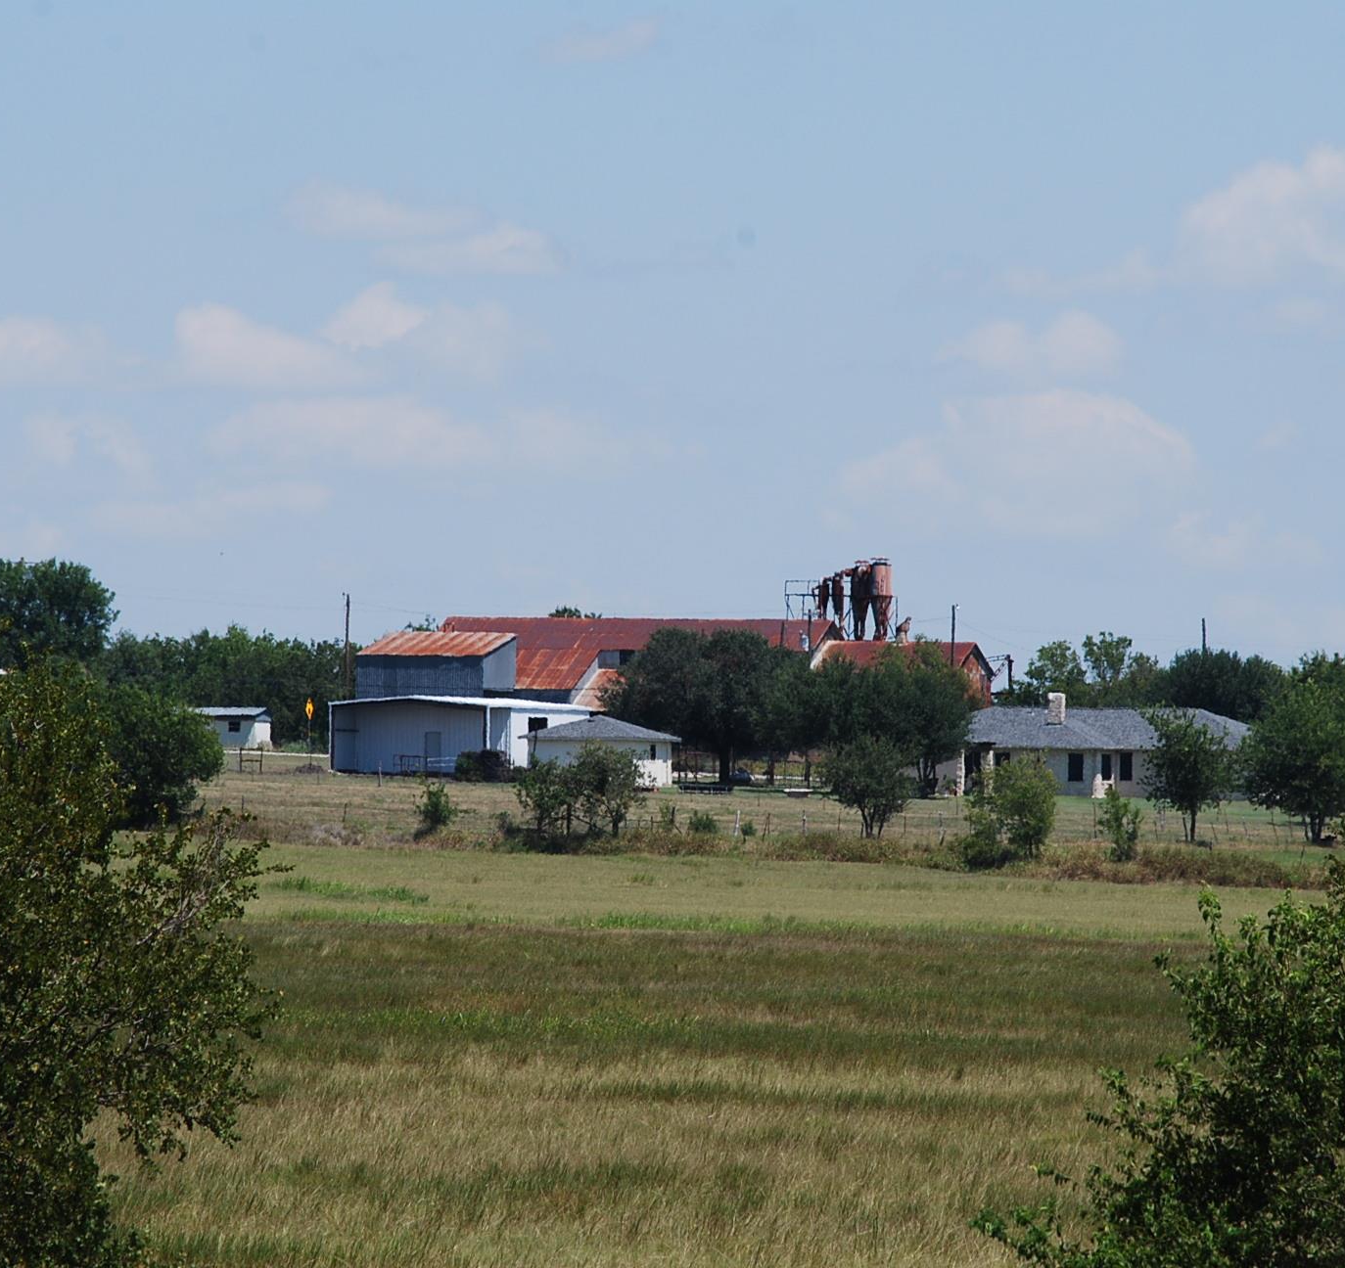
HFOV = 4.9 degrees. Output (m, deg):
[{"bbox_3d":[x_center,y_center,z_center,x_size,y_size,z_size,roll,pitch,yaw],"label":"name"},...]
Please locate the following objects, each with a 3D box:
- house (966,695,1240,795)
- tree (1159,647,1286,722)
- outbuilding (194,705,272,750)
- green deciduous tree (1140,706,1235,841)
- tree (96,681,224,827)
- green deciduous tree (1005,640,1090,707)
[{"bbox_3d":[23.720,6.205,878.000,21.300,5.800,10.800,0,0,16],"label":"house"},{"bbox_3d":[33.050,4.800,950.000,7.650,8.000,7.270,0,0,0],"label":"tree"},{"bbox_3d":[-30.110,6.410,1070.000,5.200,3.000,3.600,0,0,17],"label":"outbuilding"},{"bbox_3d":[23.987,6.605,735.000,4.410,6.330,4.180,0,0,0],"label":"green deciduous tree"},{"bbox_3d":[-24.046,5.611,740.000,6.170,6.790,5.860,0,0,0],"label":"tree"},{"bbox_3d":[23.290,4.610,985.000,5.350,8.480,5.080,0,0,0],"label":"green deciduous tree"}]

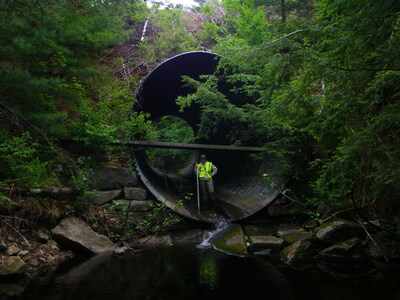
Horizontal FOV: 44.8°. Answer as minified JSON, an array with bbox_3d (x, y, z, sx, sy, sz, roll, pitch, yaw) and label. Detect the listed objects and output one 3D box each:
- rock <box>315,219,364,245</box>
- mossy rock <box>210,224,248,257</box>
[{"bbox_3d":[3.190,1.860,11.150,1.150,0.560,0.850,0,-1,11],"label":"rock"},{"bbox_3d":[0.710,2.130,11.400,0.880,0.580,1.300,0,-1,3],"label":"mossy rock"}]

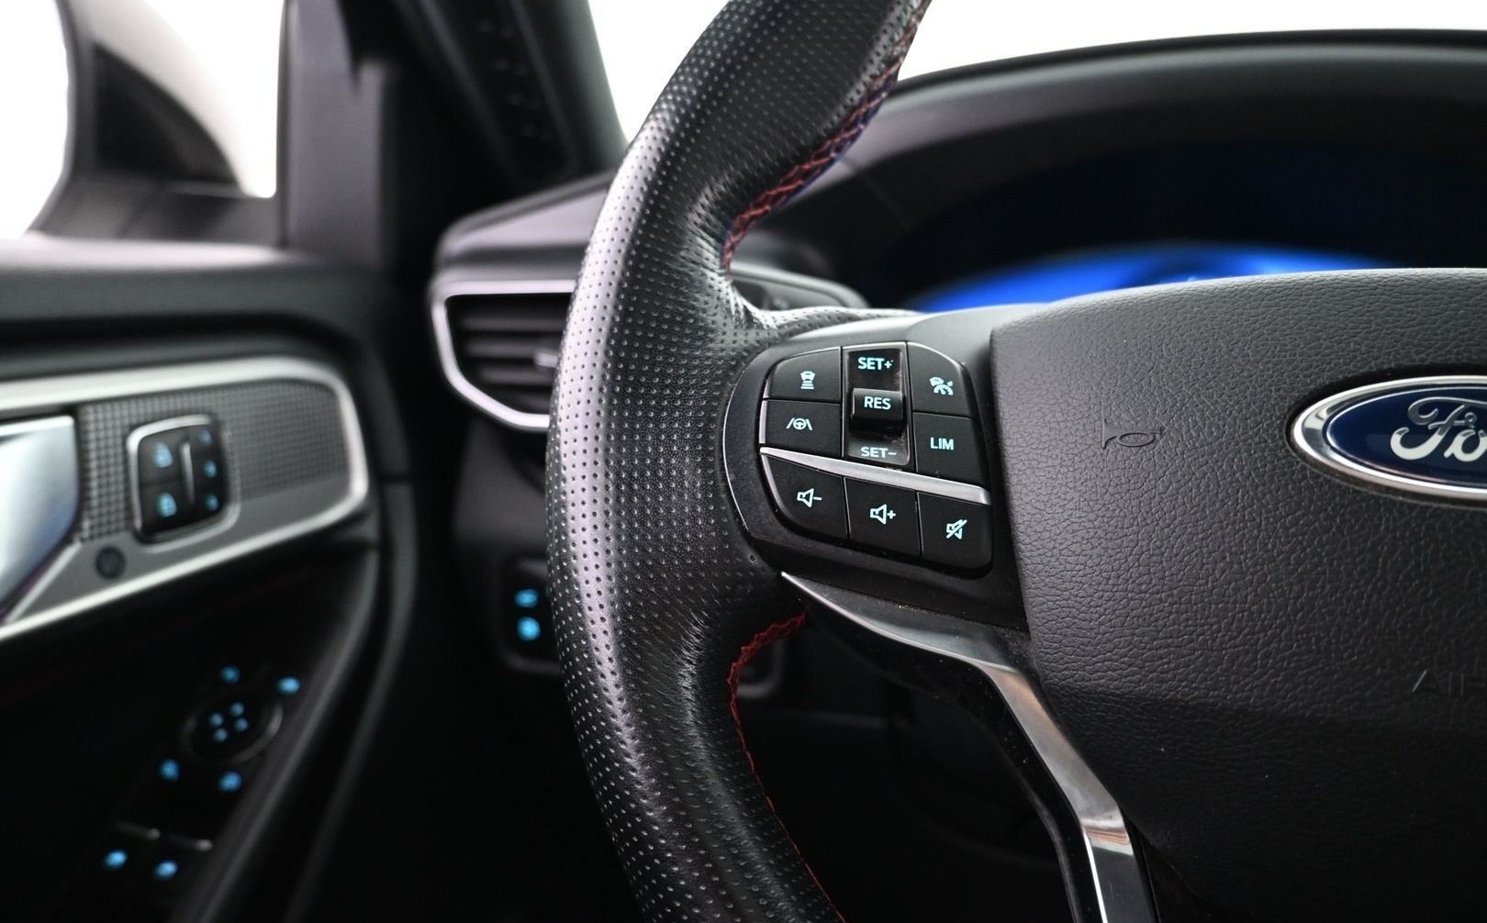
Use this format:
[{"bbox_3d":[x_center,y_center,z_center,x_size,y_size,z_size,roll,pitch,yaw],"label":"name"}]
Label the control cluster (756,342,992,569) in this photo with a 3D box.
[{"bbox_3d":[0.028,-0.001,0.220,0.049,0.048,0.014,2,-18,-3],"label":"control cluster"}]

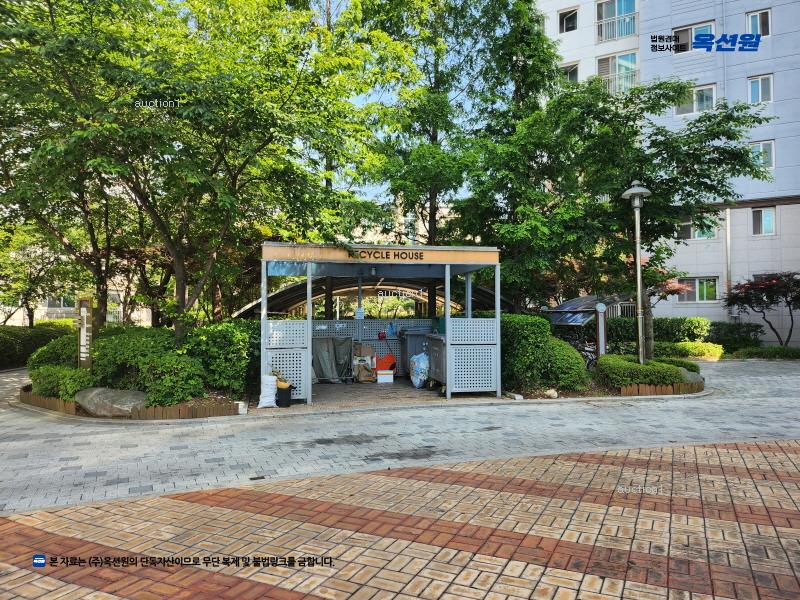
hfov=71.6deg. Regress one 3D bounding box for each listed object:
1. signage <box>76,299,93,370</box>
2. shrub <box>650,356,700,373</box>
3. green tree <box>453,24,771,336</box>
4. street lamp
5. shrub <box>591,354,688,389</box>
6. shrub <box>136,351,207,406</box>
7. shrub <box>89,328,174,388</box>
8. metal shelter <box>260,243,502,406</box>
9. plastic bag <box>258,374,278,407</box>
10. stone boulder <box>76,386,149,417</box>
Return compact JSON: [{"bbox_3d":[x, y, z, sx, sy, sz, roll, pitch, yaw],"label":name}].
[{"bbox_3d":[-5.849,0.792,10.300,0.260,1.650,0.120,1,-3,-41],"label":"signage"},{"bbox_3d":[6.398,1.571,13.021,1.267,0.486,0.912,-1,-2,17],"label":"shrub"},{"bbox_3d":[4.846,-2.102,12.853,6.688,7.600,5.776,0,-2,0],"label":"green tree"},{"bbox_3d":[5.406,-0.452,12.600,0.600,4.350,0.600,0,-2,0],"label":"street lamp"},{"bbox_3d":[5.116,1.484,11.850,1.700,0.630,1.100,-1,-2,6],"label":"shrub"},{"bbox_3d":[-3.806,1.288,9.200,1.080,0.800,0.900,0,-2,-18],"label":"shrub"},{"bbox_3d":[-4.991,1.069,10.350,1.550,1.150,1.300,1,-2,-27],"label":"shrub"},{"bbox_3d":[-0.635,0.511,12.158,4.500,2.929,3.648,0,-2,-12],"label":"metal shelter"},{"bbox_3d":[-2.323,1.590,9.800,0.320,0.580,0.260,0,-2,-6],"label":"plastic bag"},{"bbox_3d":[-4.733,1.631,9.100,1.000,0.450,0.680,-1,-2,18],"label":"stone boulder"}]

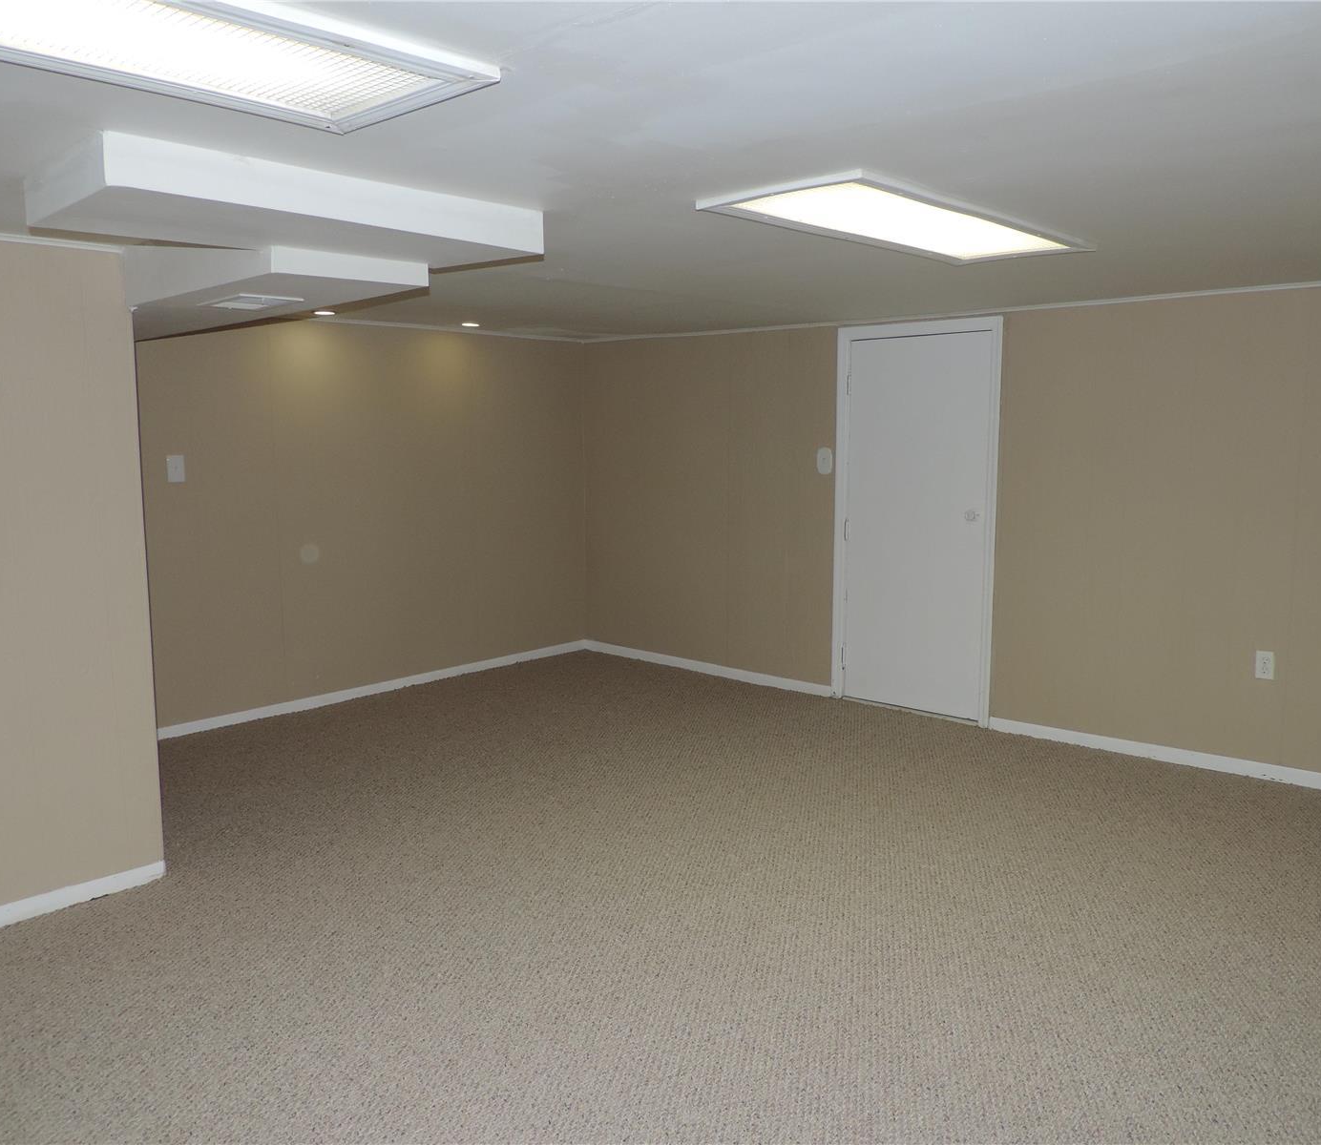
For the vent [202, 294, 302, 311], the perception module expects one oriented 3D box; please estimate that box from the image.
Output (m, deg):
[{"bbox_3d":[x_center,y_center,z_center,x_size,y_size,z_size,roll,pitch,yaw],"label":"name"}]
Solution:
[{"bbox_3d":[-1.219,-0.809,3.153,0.343,0.025,0.206,7,10,43],"label":"vent"}]

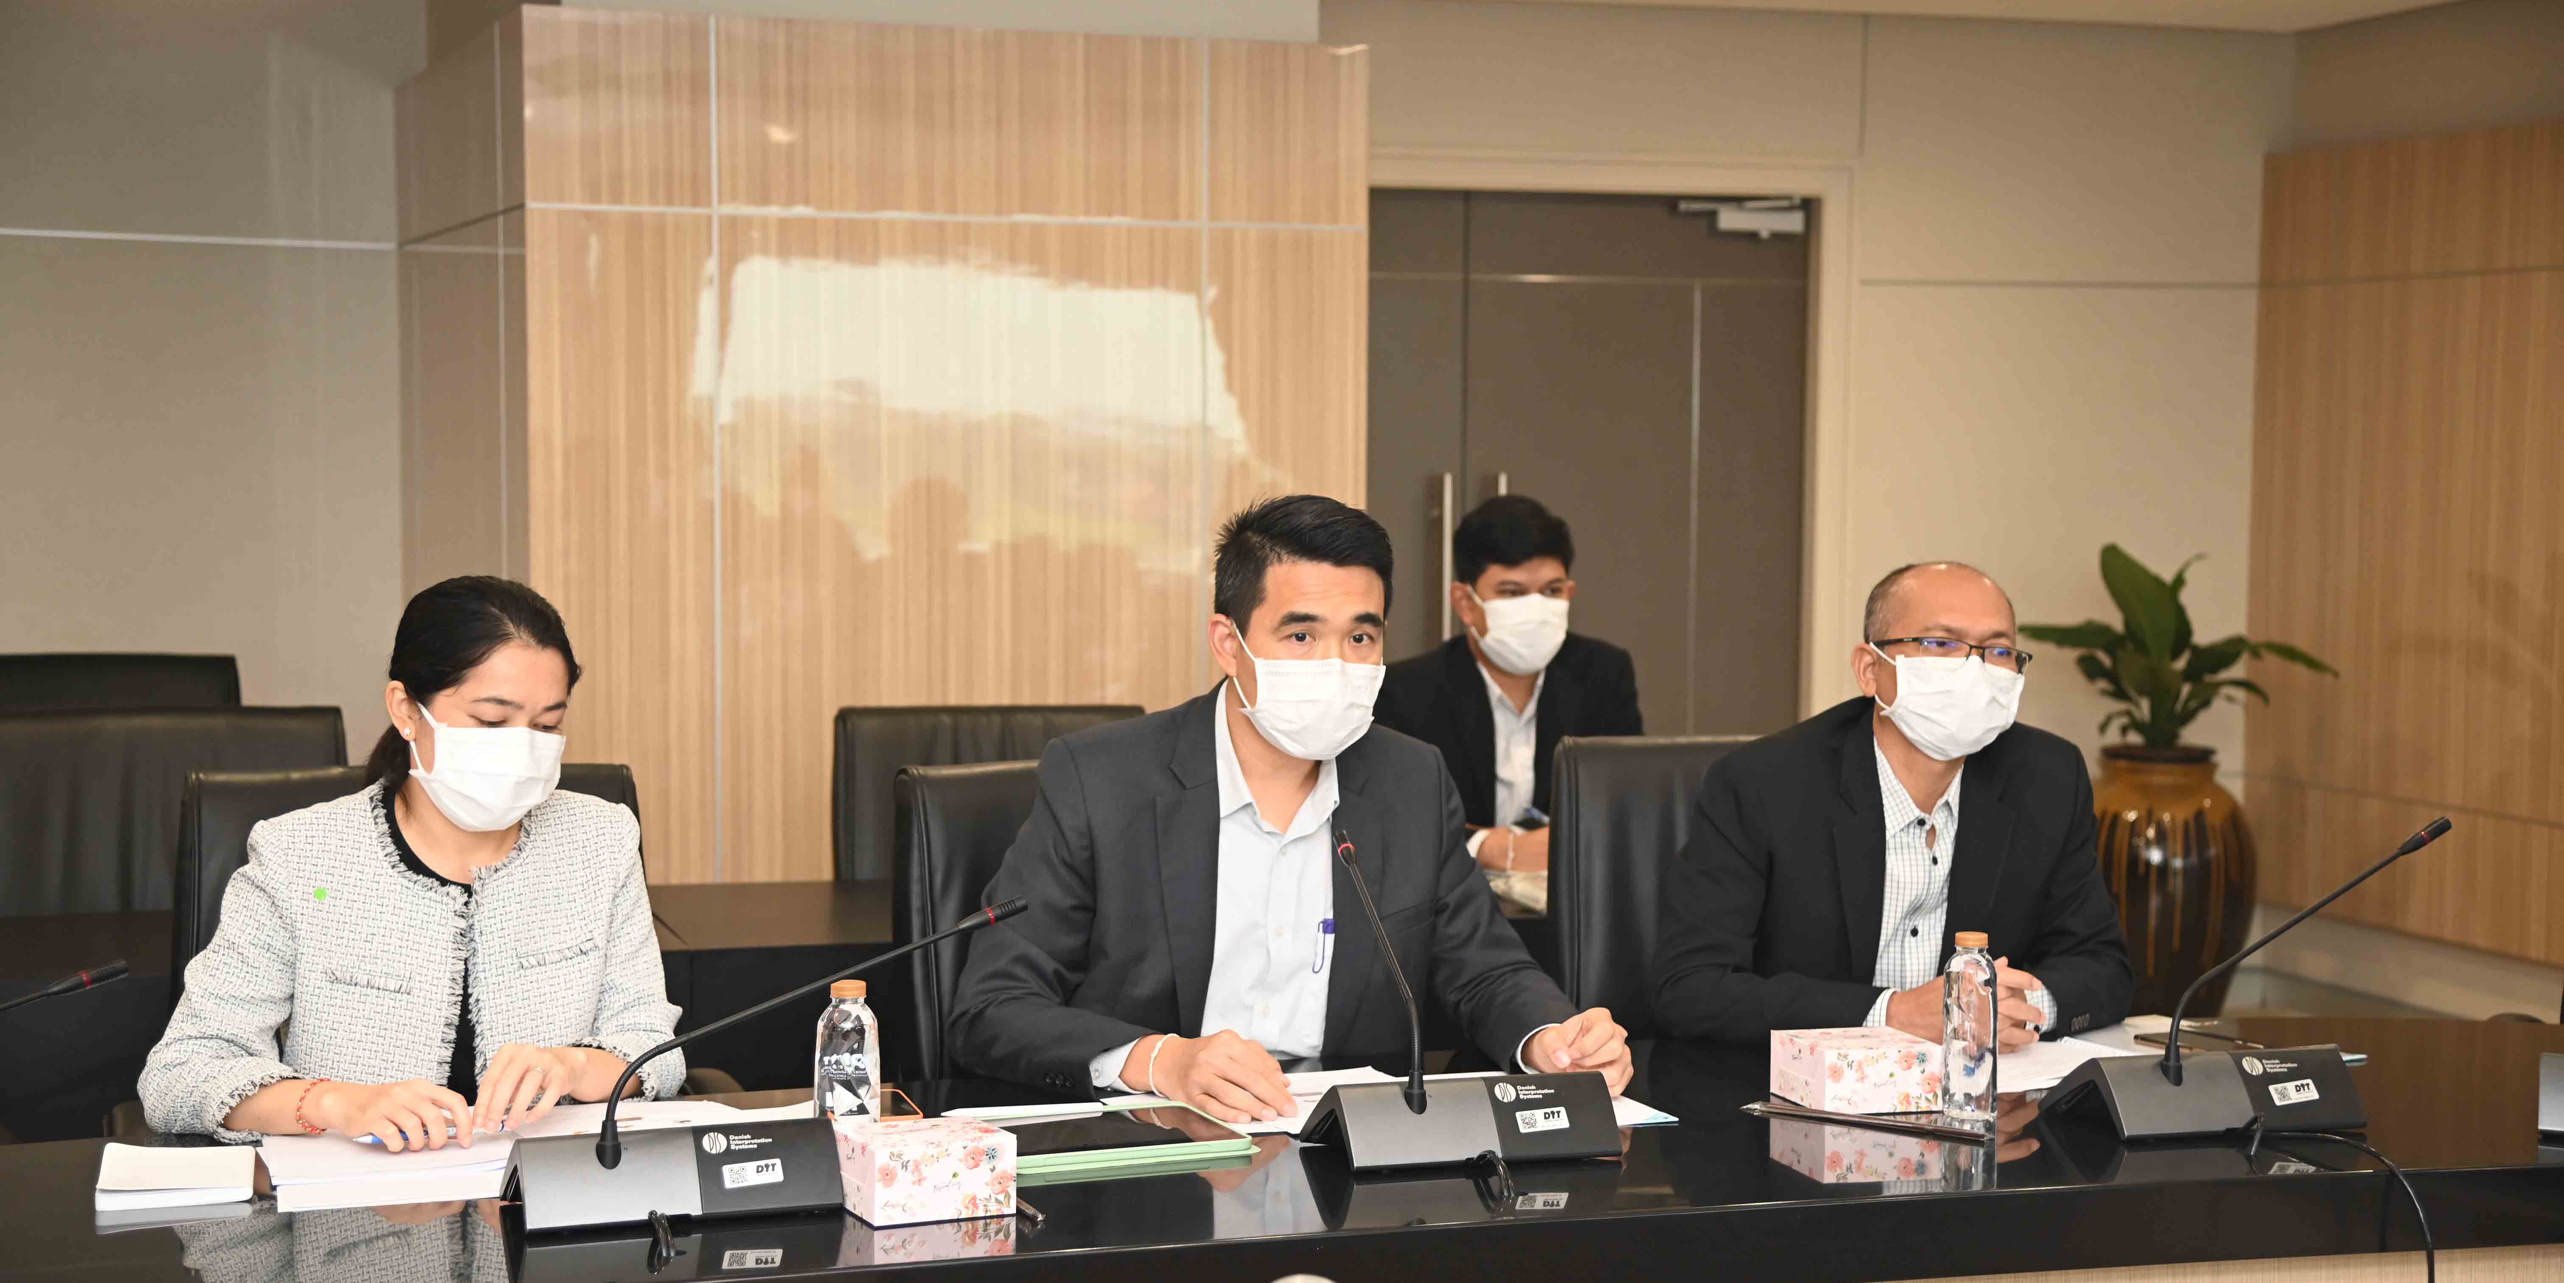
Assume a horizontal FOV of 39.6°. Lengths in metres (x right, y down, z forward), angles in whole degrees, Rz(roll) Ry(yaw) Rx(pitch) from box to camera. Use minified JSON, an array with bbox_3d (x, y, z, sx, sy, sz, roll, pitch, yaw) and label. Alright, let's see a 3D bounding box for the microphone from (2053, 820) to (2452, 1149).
[{"bbox_3d":[0.959,0.316,3.444,0.408,0.282,0.159,-1,4,-16],"label":"microphone"}]

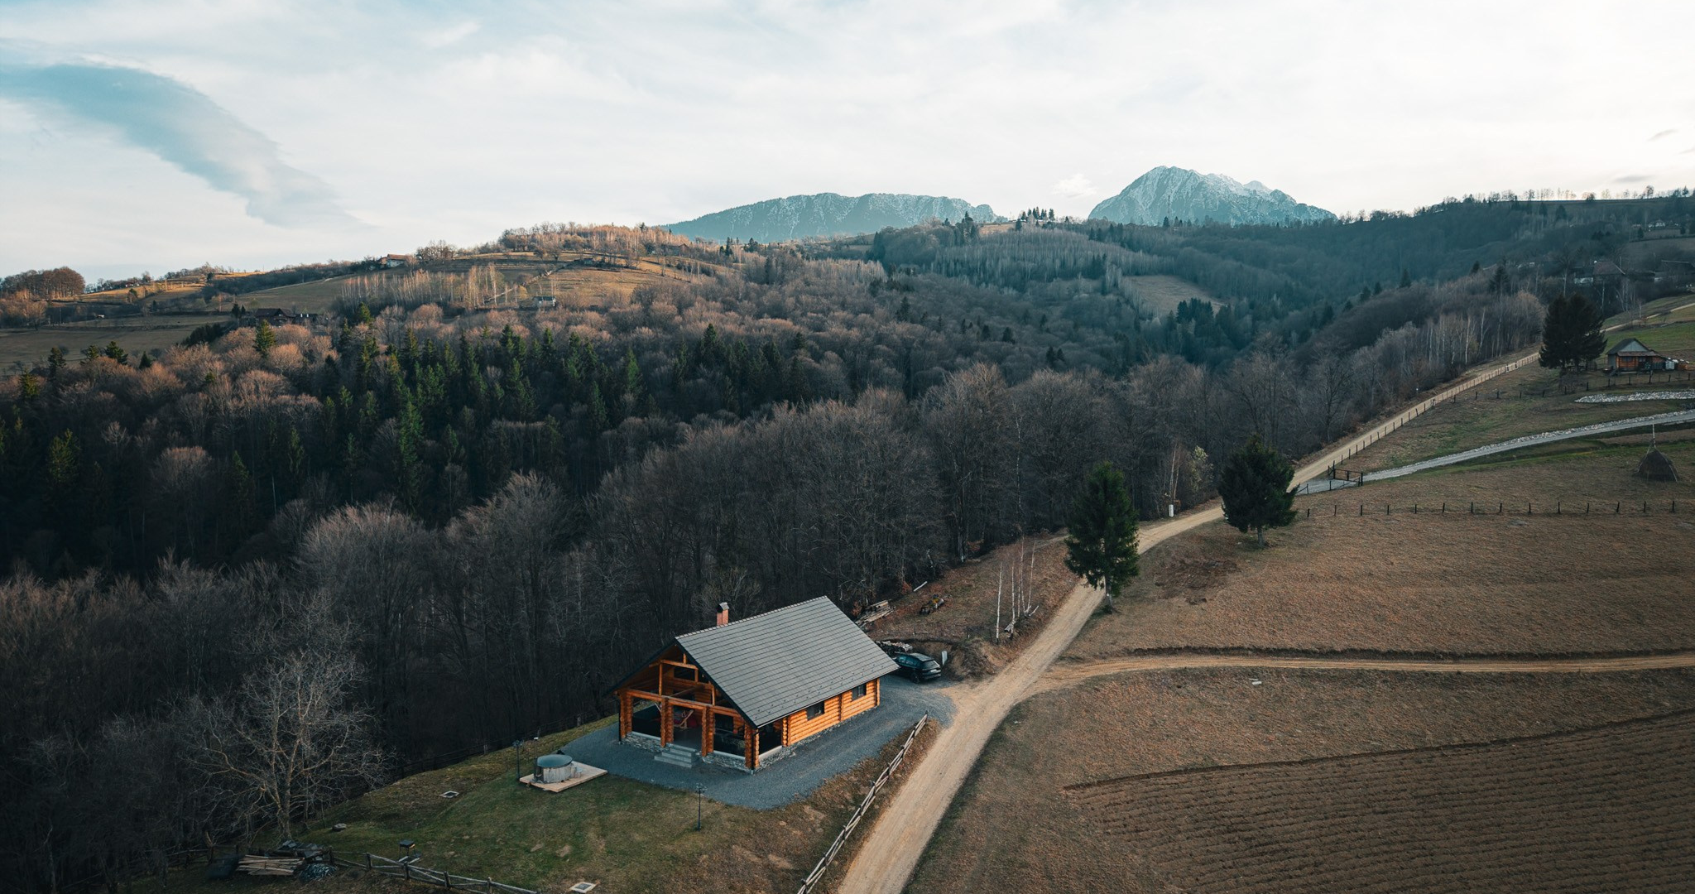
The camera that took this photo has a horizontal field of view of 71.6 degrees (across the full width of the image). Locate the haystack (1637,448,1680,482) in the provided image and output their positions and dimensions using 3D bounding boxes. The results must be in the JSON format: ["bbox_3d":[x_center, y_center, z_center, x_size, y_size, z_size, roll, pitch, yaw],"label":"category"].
[{"bbox_3d":[93.131,2.054,135.000,3.820,3.950,3.820,3,5,35],"label":"haystack"}]

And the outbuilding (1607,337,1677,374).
[{"bbox_3d":[119.363,-13.661,177.000,7.200,5.290,5.200,1,4,21],"label":"outbuilding"}]

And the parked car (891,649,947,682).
[{"bbox_3d":[4.401,15.718,84.943,1.900,1.580,4.450,-4,6,-44],"label":"parked car"}]

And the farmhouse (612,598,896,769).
[{"bbox_3d":[-5.668,13.983,74.421,11.770,7.750,15.230,3,5,34],"label":"farmhouse"}]

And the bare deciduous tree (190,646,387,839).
[{"bbox_3d":[-29.277,15.522,61.500,9.260,10.190,9.260,-2,4,-26],"label":"bare deciduous tree"}]

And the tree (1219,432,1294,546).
[{"bbox_3d":[40.279,4.327,115.500,7.130,11.130,7.130,1,4,19],"label":"tree"}]

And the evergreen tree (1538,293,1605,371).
[{"bbox_3d":[110.224,-17.345,179.000,8.590,12.300,7.730,2,5,31],"label":"evergreen tree"}]

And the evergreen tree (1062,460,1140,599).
[{"bbox_3d":[21.201,7.288,98.000,6.150,12.040,6.150,1,4,12],"label":"evergreen tree"}]

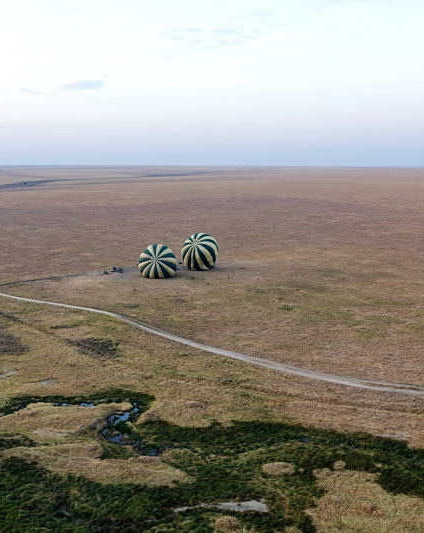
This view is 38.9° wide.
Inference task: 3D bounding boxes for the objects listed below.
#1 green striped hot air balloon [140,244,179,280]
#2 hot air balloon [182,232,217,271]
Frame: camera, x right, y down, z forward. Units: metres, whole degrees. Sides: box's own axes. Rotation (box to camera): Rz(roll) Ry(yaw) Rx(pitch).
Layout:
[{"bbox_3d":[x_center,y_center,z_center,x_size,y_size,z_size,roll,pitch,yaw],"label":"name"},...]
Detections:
[{"bbox_3d":[-31.260,-2.340,359.210,23.000,21.000,26.000,1,-8,5],"label":"green striped hot air balloon"},{"bbox_3d":[-6.230,-6.750,381.420,23.000,22.500,26.000,4,-31,21],"label":"hot air balloon"}]

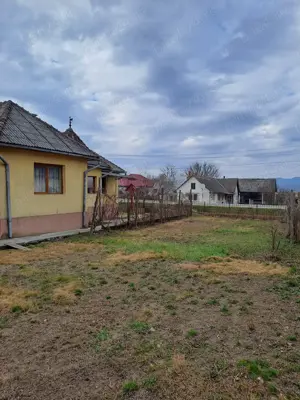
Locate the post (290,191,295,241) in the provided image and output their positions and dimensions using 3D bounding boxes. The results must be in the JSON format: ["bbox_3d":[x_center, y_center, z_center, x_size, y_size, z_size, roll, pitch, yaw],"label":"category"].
[{"bbox_3d":[5.030,0.540,10.200,0.130,1.740,0.140,0,1,0],"label":"post"}]

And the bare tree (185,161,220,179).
[{"bbox_3d":[13.300,-4.800,73.500,9.200,10.200,8.800,0,1,0],"label":"bare tree"}]

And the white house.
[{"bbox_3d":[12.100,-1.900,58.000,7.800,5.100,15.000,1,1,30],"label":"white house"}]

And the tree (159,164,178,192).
[{"bbox_3d":[4.300,-3.850,67.000,4.700,8.600,4.600,0,1,0],"label":"tree"}]

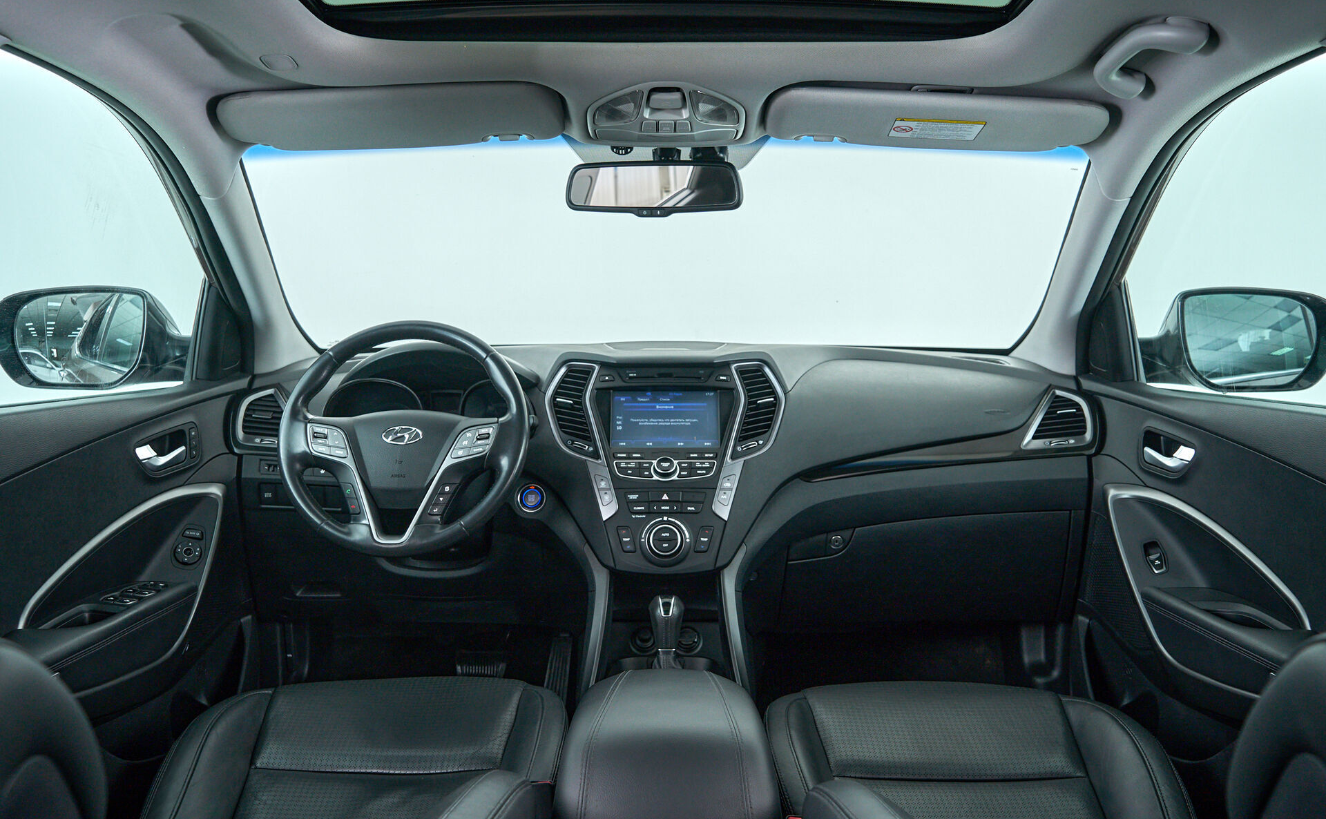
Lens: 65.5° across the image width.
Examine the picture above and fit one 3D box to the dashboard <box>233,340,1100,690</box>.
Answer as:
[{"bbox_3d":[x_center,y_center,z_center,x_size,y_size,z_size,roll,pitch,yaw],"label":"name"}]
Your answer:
[{"bbox_3d":[0.008,0.144,1.849,1.470,0.520,0.590,0,6,0],"label":"dashboard"}]

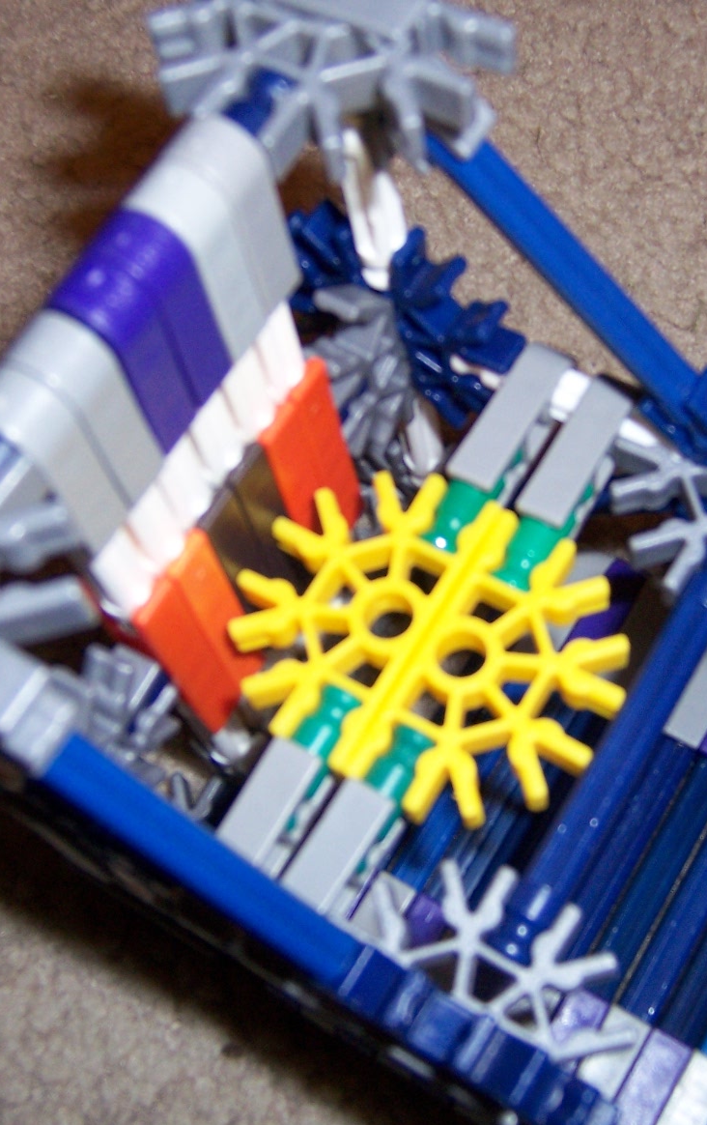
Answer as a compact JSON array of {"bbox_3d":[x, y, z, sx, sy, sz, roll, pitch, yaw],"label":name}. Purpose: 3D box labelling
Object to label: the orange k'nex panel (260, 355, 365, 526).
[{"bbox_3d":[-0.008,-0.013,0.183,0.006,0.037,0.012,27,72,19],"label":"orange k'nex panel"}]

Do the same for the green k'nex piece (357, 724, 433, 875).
[{"bbox_3d":[0.004,0.027,0.165,0.006,0.006,0.017,27,72,19],"label":"green k'nex piece"}]

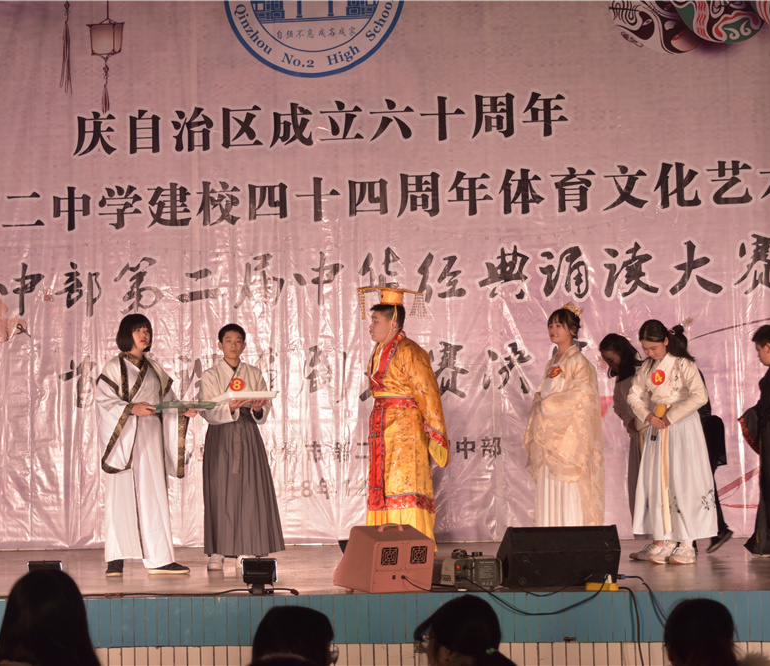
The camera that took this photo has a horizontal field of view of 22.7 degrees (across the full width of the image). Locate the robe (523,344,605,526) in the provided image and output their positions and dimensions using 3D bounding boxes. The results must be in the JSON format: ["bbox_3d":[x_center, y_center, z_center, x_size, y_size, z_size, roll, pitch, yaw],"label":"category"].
[{"bbox_3d":[1.166,0.757,12.450,0.460,1.340,0.520,2,-4,-44],"label":"robe"}]

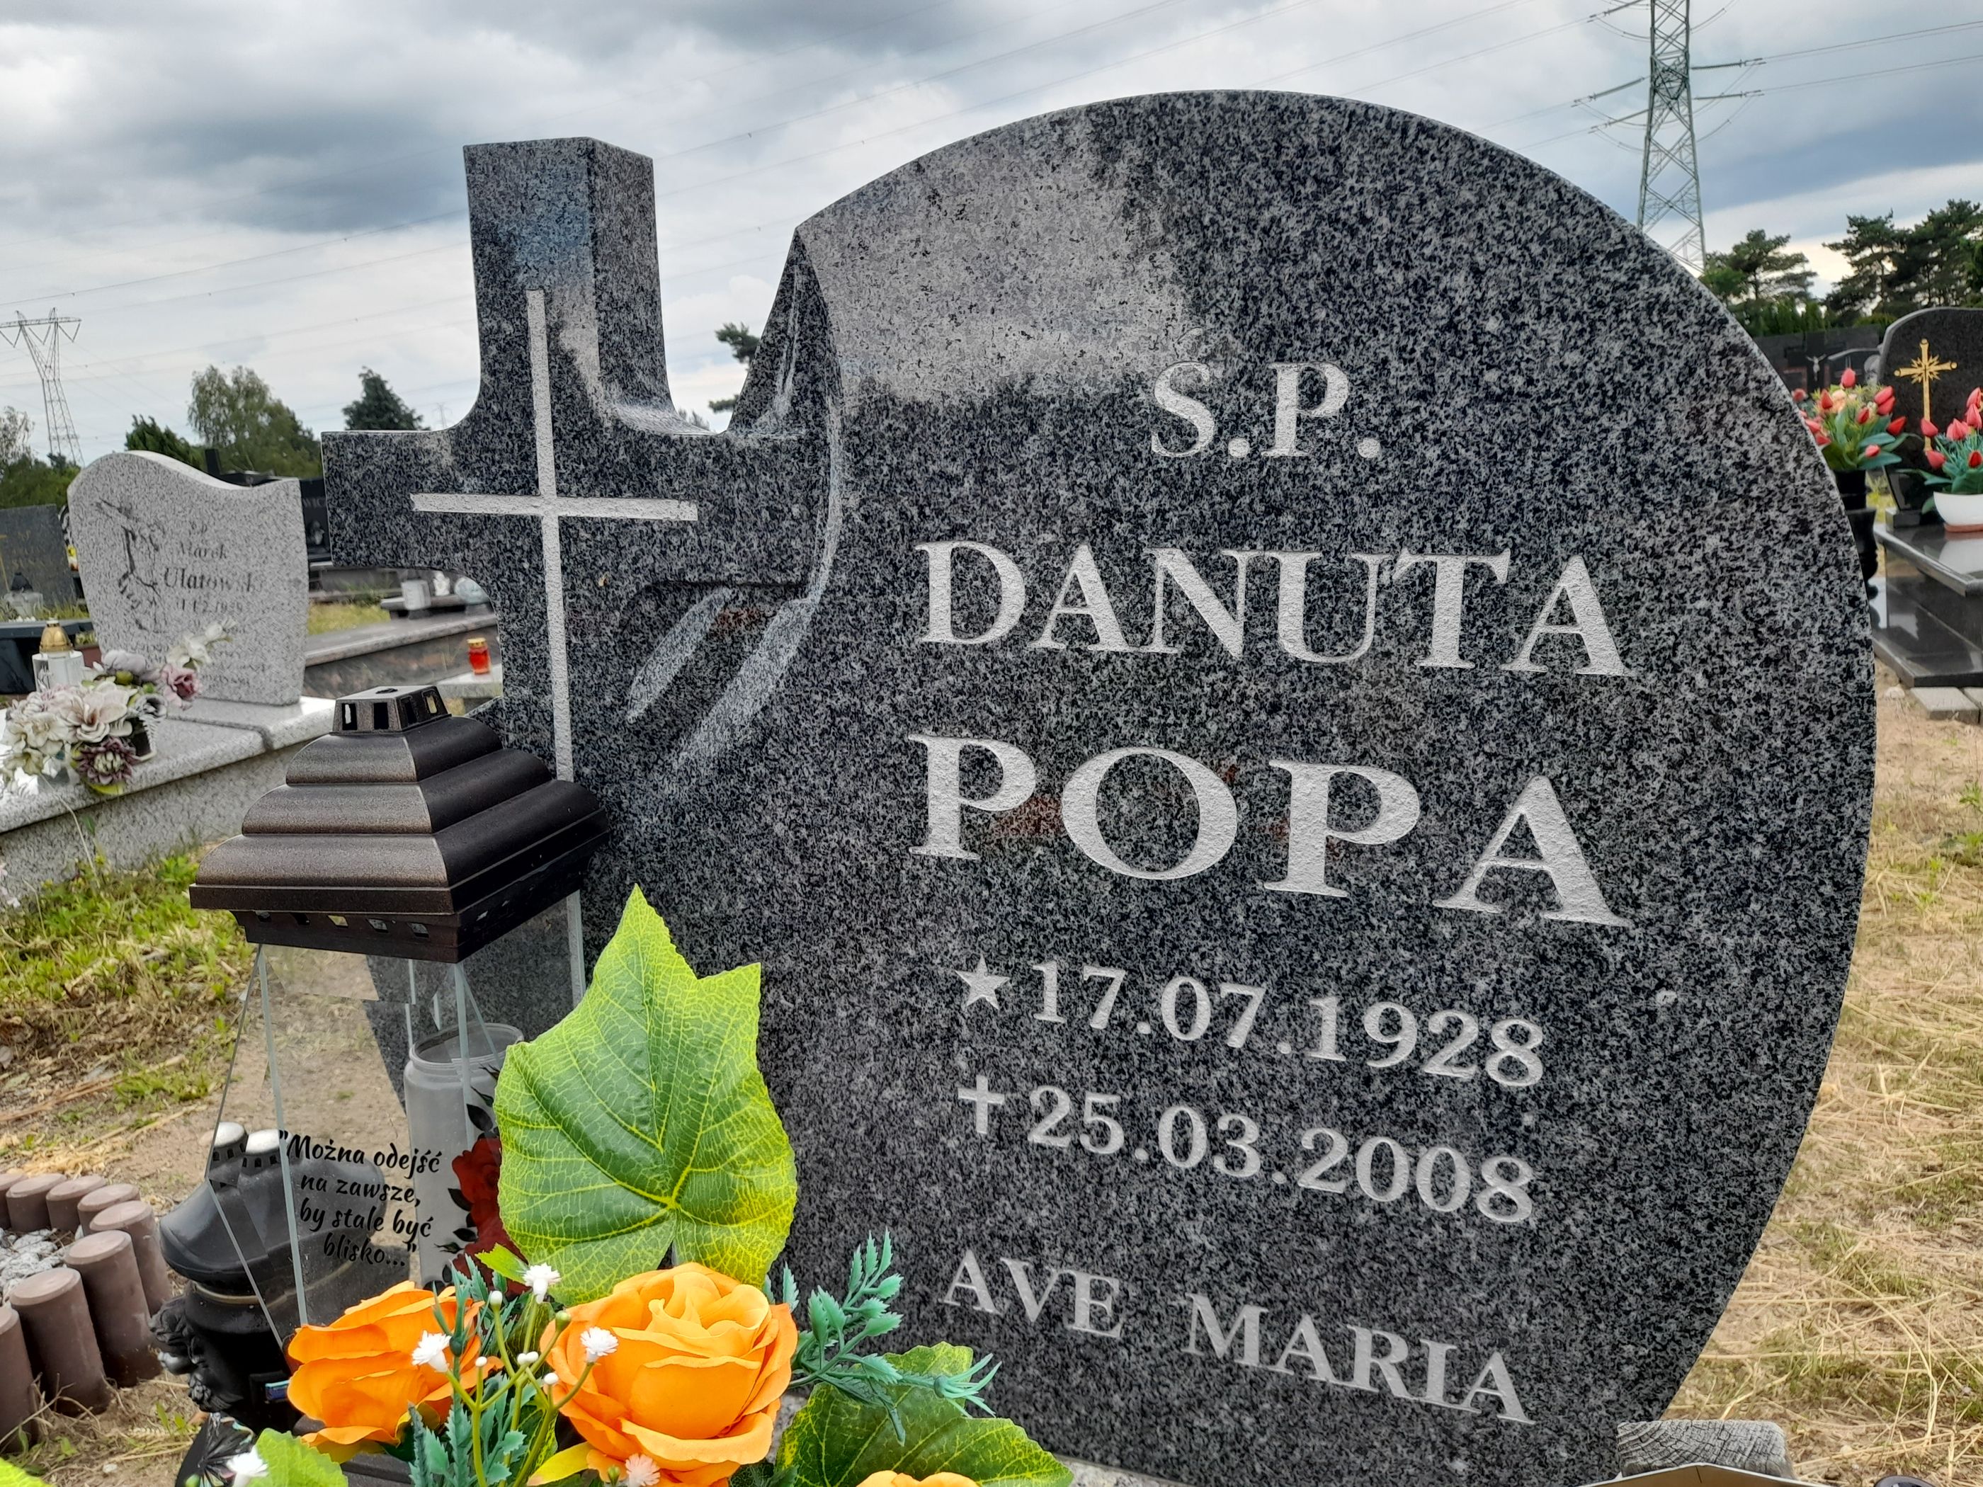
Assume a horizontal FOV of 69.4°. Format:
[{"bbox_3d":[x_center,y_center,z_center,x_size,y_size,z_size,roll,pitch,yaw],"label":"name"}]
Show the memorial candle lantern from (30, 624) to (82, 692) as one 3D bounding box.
[{"bbox_3d":[-2.440,-0.183,3.750,0.113,0.270,0.113,-1,12,18],"label":"memorial candle lantern"}]

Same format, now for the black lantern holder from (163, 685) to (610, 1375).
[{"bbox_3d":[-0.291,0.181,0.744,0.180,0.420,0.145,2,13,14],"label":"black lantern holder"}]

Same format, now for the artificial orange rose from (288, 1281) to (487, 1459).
[{"bbox_3d":[-0.258,0.266,0.610,0.085,0.070,0.085,-13,9,14],"label":"artificial orange rose"}]

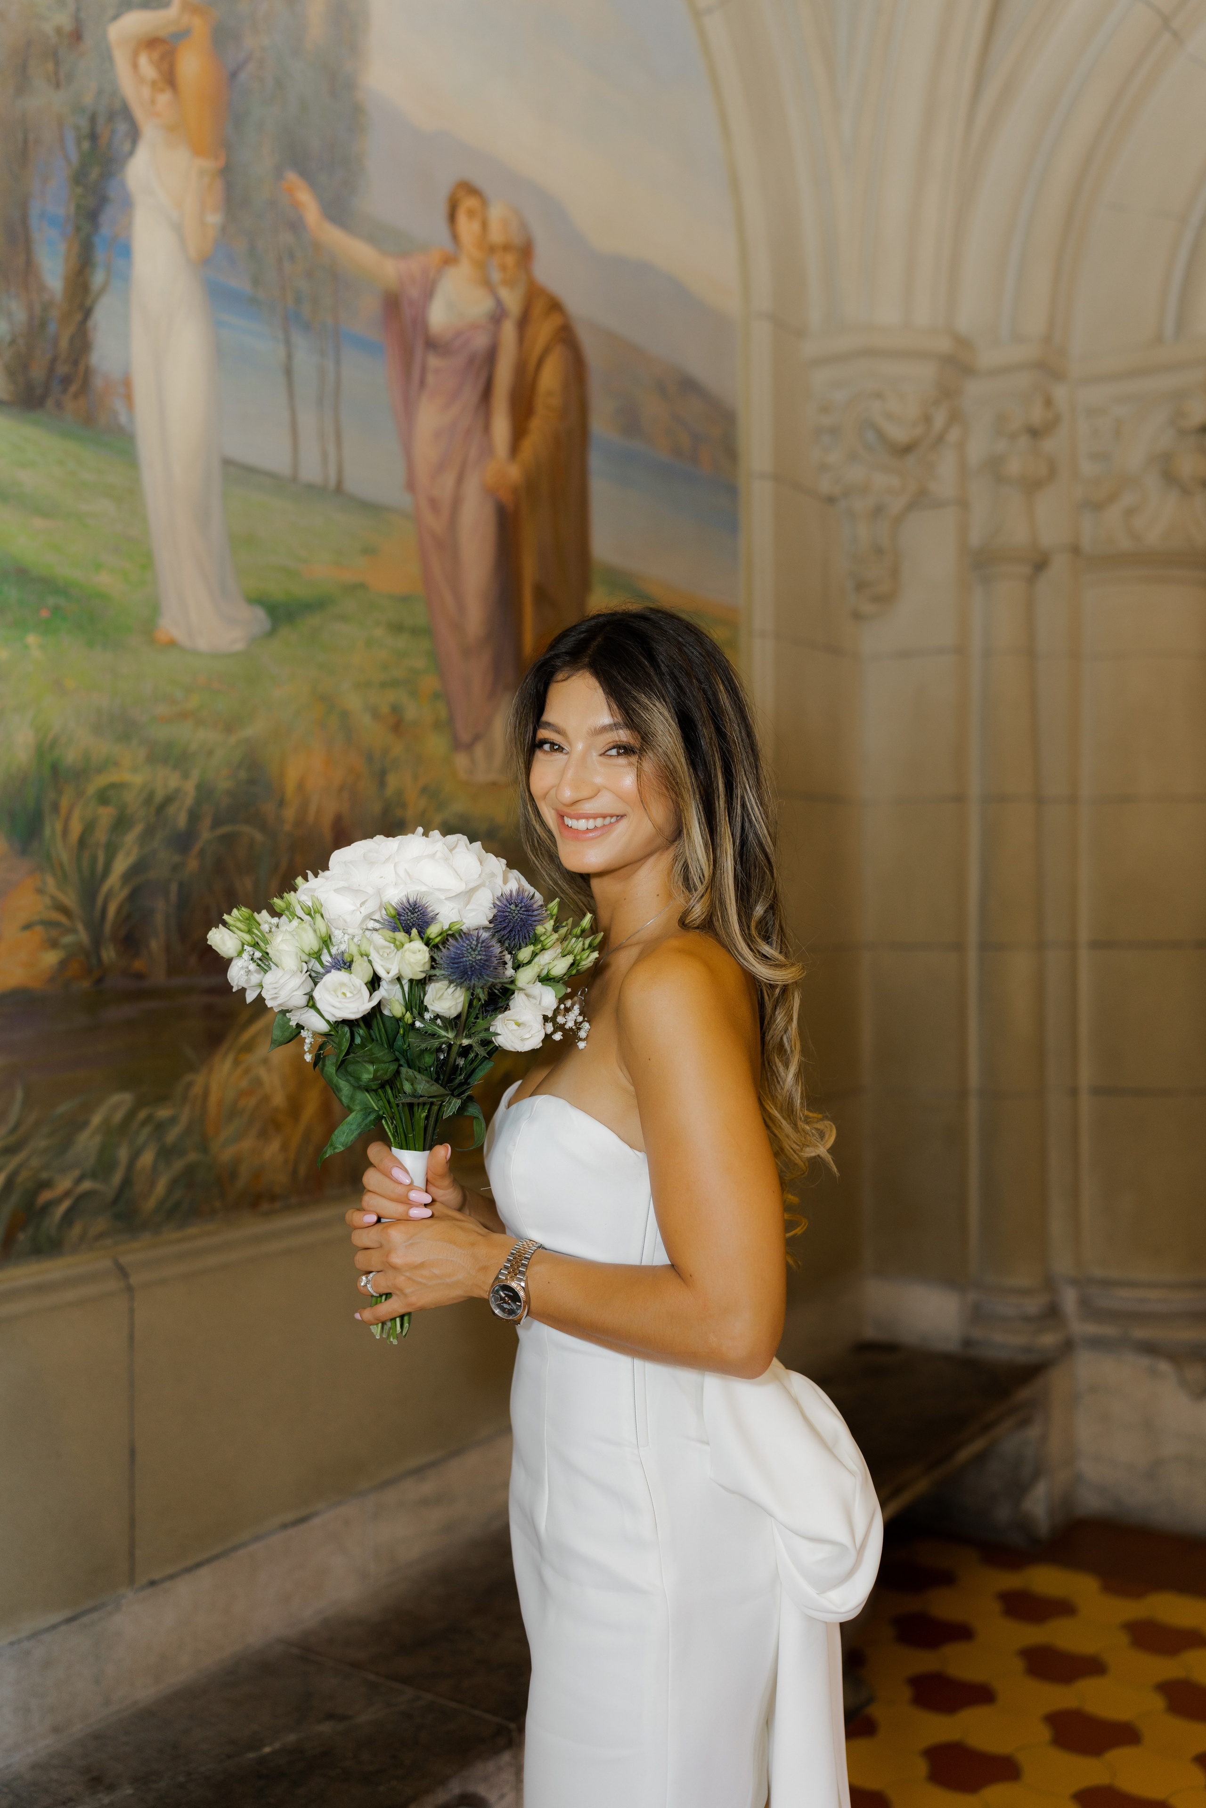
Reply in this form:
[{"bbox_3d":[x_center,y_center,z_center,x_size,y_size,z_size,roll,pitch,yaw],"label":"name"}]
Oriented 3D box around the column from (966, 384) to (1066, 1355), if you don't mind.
[{"bbox_3d":[1.000,-0.080,4.240,0.210,2.320,0.200,0,0,32],"label":"column"}]

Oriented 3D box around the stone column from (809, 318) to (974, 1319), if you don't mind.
[{"bbox_3d":[0.700,-0.130,4.260,0.330,2.440,0.270,0,0,32],"label":"stone column"}]

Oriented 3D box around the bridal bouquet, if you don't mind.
[{"bbox_3d":[-0.162,0.148,1.430,0.320,0.415,0.290,0,0,14],"label":"bridal bouquet"}]

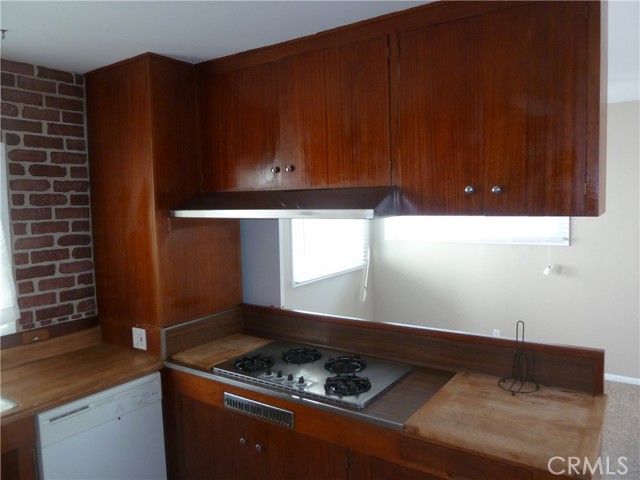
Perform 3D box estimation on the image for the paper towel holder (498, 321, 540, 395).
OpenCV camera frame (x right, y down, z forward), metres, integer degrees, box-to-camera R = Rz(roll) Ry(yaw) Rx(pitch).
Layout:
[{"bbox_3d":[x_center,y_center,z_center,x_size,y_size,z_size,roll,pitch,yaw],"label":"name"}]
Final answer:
[{"bbox_3d":[0.869,0.498,2.016,0.169,0.293,0.169,1,5,33],"label":"paper towel holder"}]

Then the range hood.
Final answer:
[{"bbox_3d":[-0.154,-0.183,2.361,1.213,0.135,0.515,1,5,33],"label":"range hood"}]

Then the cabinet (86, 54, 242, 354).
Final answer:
[{"bbox_3d":[-0.927,-0.197,2.828,0.591,1.575,0.629,1,5,33],"label":"cabinet"}]

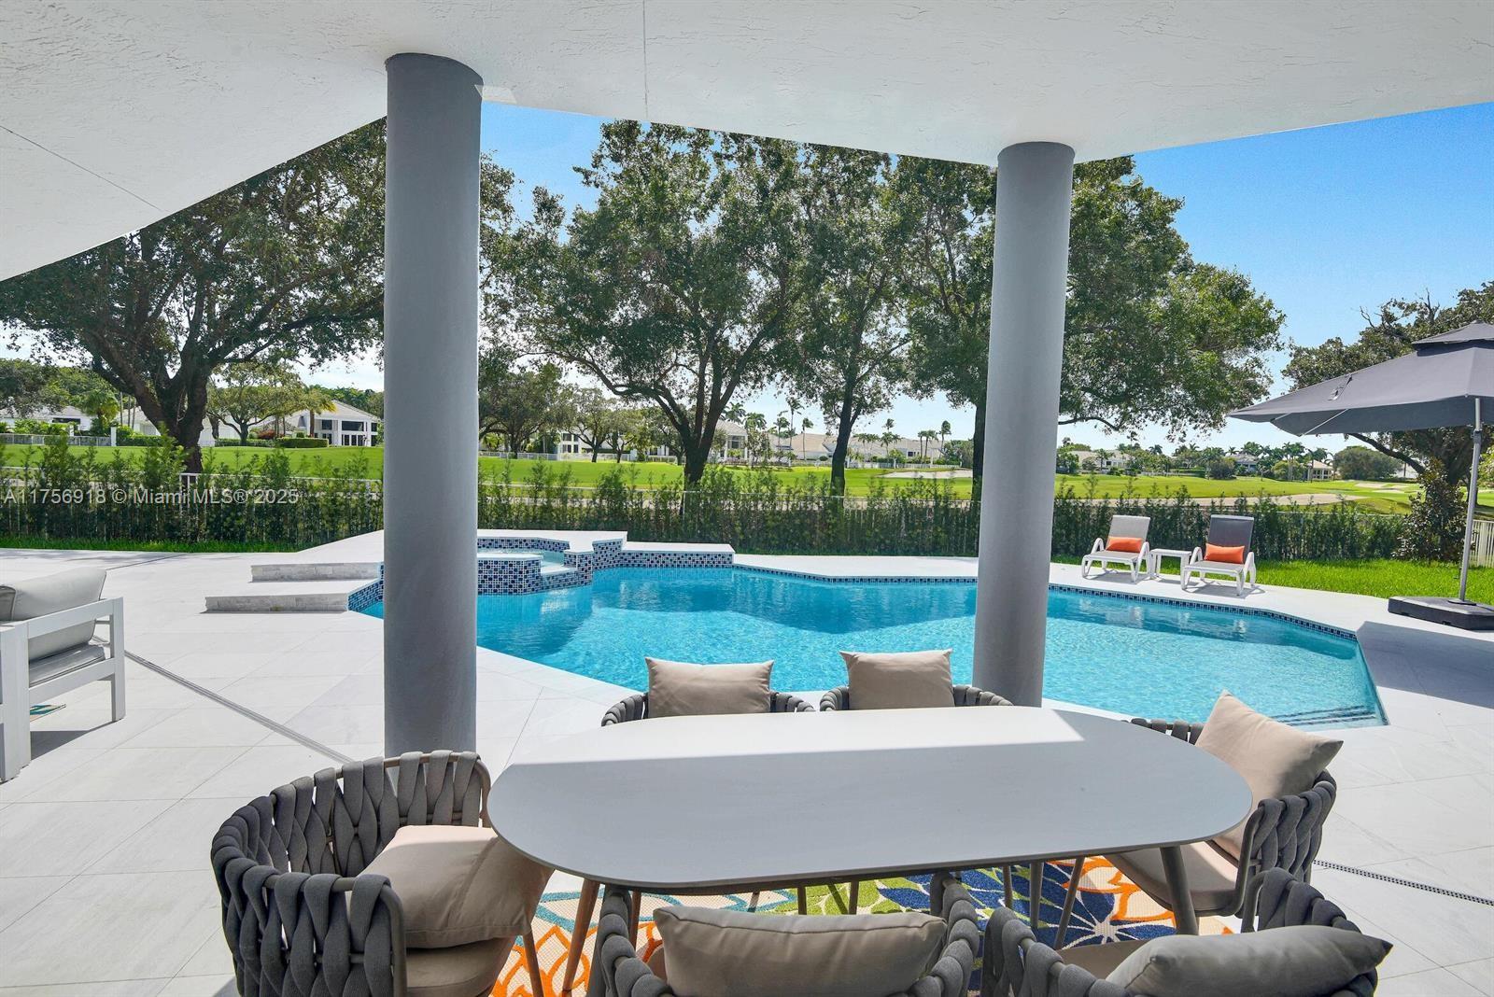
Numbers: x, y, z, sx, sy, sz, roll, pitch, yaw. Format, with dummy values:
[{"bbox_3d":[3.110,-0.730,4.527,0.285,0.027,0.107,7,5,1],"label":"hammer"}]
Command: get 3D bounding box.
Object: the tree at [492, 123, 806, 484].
[{"bbox_3d":[-2.481,-4.755,17.965,8.000,10.930,7.600,1,3,-8],"label":"tree"}]

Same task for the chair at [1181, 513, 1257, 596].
[{"bbox_3d":[6.725,0.776,10.060,0.680,0.950,1.450,4,4,39],"label":"chair"}]

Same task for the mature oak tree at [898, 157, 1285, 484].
[{"bbox_3d":[9.505,-4.650,19.253,8.600,10.680,8.200,3,4,26],"label":"mature oak tree"}]

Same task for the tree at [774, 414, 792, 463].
[{"bbox_3d":[6.644,-11.039,129.573,3.200,9.030,3.200,2,3,3],"label":"tree"}]

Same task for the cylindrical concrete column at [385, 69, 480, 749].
[{"bbox_3d":[-1.188,-0.084,2.673,0.315,2.935,0.315,2,3,0],"label":"cylindrical concrete column"}]

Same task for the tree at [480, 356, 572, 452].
[{"bbox_3d":[-36.580,-14.561,111.418,16.000,16.490,15.000,1,3,-18],"label":"tree"}]

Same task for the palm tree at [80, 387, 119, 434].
[{"bbox_3d":[-76.903,-9.969,83.701,3.700,6.530,3.700,-1,4,-42],"label":"palm tree"}]

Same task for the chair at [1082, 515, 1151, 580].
[{"bbox_3d":[5.723,0.700,10.877,0.680,0.950,1.450,4,4,36],"label":"chair"}]

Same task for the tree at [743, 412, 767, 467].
[{"bbox_3d":[1.372,-10.870,127.588,3.900,9.740,3.900,2,3,0],"label":"tree"}]

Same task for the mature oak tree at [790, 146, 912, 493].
[{"bbox_3d":[2.817,-4.967,19.246,4.600,11.320,4.800,2,3,8],"label":"mature oak tree"}]

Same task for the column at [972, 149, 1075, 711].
[{"bbox_3d":[1.228,-0.041,3.199,0.315,2.935,0.315,2,3,0],"label":"column"}]

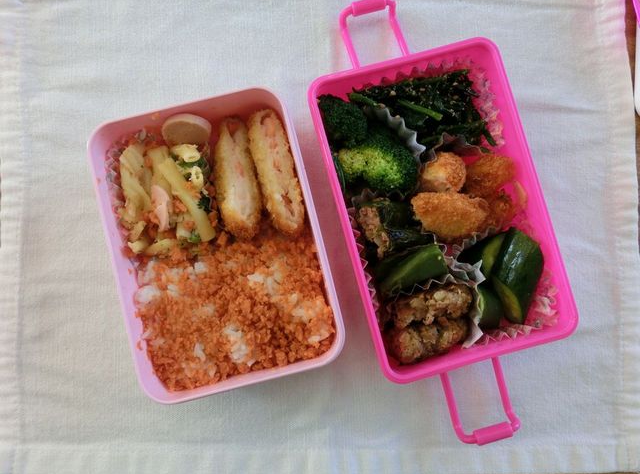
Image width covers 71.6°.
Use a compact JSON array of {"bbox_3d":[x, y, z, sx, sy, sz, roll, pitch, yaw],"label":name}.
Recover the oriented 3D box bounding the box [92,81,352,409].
[{"bbox_3d":[-0.061,0.005,0.283,0.119,0.050,0.168,-14,86,-2],"label":"box"}]

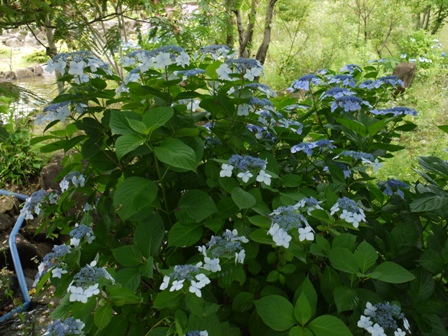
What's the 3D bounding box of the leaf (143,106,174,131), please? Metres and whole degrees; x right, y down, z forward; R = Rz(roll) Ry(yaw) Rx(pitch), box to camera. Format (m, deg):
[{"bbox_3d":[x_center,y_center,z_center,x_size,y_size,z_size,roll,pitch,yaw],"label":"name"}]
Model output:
[{"bbox_3d":[-0.190,-0.143,1.500,0.095,0.025,0.065,-44,48,-13],"label":"leaf"}]

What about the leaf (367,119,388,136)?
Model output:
[{"bbox_3d":[0.498,-0.131,1.680,0.070,0.050,0.040,0,17,0],"label":"leaf"}]

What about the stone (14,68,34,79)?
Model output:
[{"bbox_3d":[-3.083,-1.460,8.000,0.310,0.160,0.220,0,17,0],"label":"stone"}]

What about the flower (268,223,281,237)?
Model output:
[{"bbox_3d":[0.139,0.169,1.420,0.042,0.042,0.015,16,-8,45],"label":"flower"}]

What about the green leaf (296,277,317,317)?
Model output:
[{"bbox_3d":[0.196,0.300,1.200,0.050,0.092,0.025,3,-9,0],"label":"green leaf"}]

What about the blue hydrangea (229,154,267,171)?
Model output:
[{"bbox_3d":[0.065,-0.015,1.420,0.105,0.045,0.095,0,22,0],"label":"blue hydrangea"}]

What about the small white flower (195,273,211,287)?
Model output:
[{"bbox_3d":[-0.057,0.297,1.380,0.043,0.015,0.042,-4,61,-13],"label":"small white flower"}]

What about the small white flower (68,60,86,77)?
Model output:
[{"bbox_3d":[-0.413,-0.281,1.460,0.050,0.045,0.015,-4,12,-15],"label":"small white flower"}]

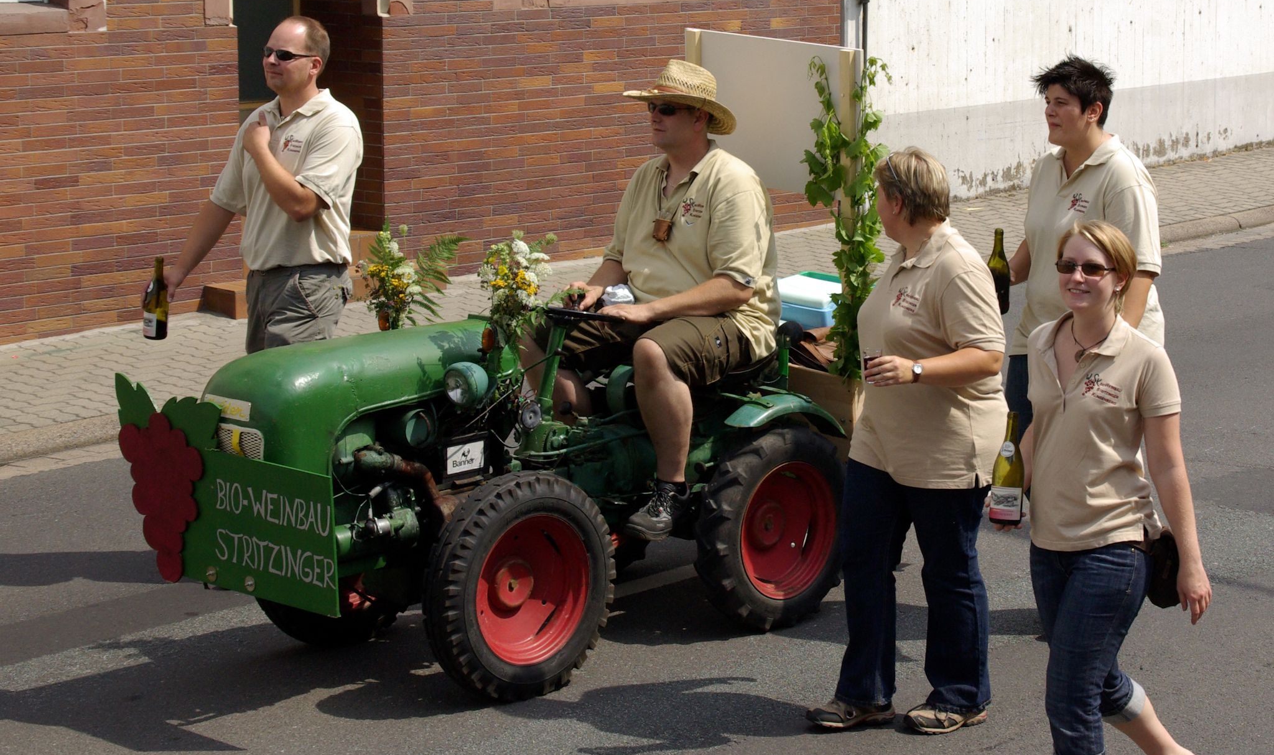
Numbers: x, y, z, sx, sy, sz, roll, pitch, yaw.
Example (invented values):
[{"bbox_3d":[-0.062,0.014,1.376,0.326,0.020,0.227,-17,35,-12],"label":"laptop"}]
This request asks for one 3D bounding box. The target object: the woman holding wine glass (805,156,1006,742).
[{"bbox_3d":[0.752,0.168,7.208,0.440,1.630,0.480,-7,13,-31],"label":"woman holding wine glass"}]

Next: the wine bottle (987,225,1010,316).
[{"bbox_3d":[1.166,-0.341,8.200,0.080,0.290,0.080,0,11,0],"label":"wine bottle"}]

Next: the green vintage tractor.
[{"bbox_3d":[-0.396,0.315,7.880,2.270,1.080,1.070,-10,15,-42],"label":"green vintage tractor"}]

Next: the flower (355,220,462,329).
[{"bbox_3d":[-0.707,-0.319,7.900,0.250,0.350,0.290,-10,15,-42],"label":"flower"}]

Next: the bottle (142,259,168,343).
[{"bbox_3d":[-1.563,-0.256,8.300,0.080,0.290,0.080,3,11,-1],"label":"bottle"}]

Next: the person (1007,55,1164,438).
[{"bbox_3d":[1.400,-0.119,8.196,0.460,1.810,0.530,-11,15,-43],"label":"person"}]

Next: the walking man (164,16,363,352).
[{"bbox_3d":[-1.149,-0.263,8.533,0.520,1.881,0.580,-10,15,-42],"label":"walking man"}]

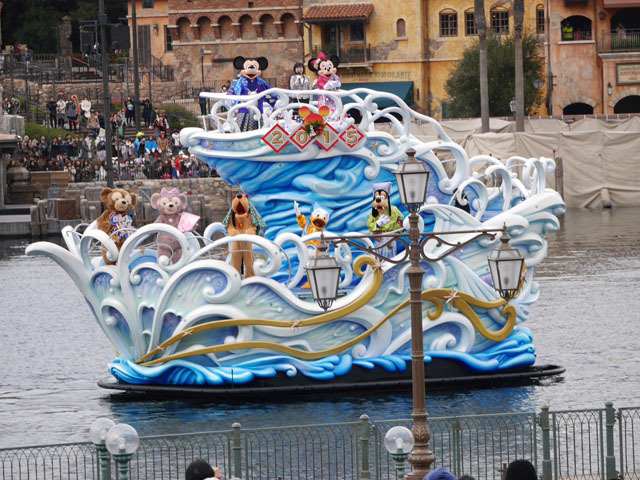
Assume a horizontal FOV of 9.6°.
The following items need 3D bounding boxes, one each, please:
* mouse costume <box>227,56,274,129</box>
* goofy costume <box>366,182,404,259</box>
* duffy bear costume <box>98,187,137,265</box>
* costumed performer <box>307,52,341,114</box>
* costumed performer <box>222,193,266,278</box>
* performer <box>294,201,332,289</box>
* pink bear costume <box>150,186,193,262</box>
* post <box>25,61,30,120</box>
[{"bbox_3d":[-1.424,-2.979,79.200,0.960,1.676,0.620,-3,2,-3],"label":"mouse costume"},{"bbox_3d":[1.343,-0.134,78.700,0.780,2.110,0.620,-2,2,7],"label":"goofy costume"},{"bbox_3d":[-4.248,-0.245,79.500,0.800,1.745,0.680,-3,2,-23],"label":"duffy bear costume"},{"bbox_3d":[0.073,-3.046,79.200,0.700,1.707,0.600,-3,2,-17],"label":"costumed performer"},{"bbox_3d":[-1.550,-0.062,78.200,0.880,1.829,0.650,-2,2,0],"label":"costumed performer"},{"bbox_3d":[-0.133,0.107,77.800,0.770,1.810,0.620,-2,2,5],"label":"performer"},{"bbox_3d":[-3.088,-0.224,79.200,0.850,1.696,0.650,-3,2,-7],"label":"pink bear costume"},{"bbox_3d":[-16.128,-8.174,210.000,0.200,3.446,0.200,-2,2,0],"label":"post"}]

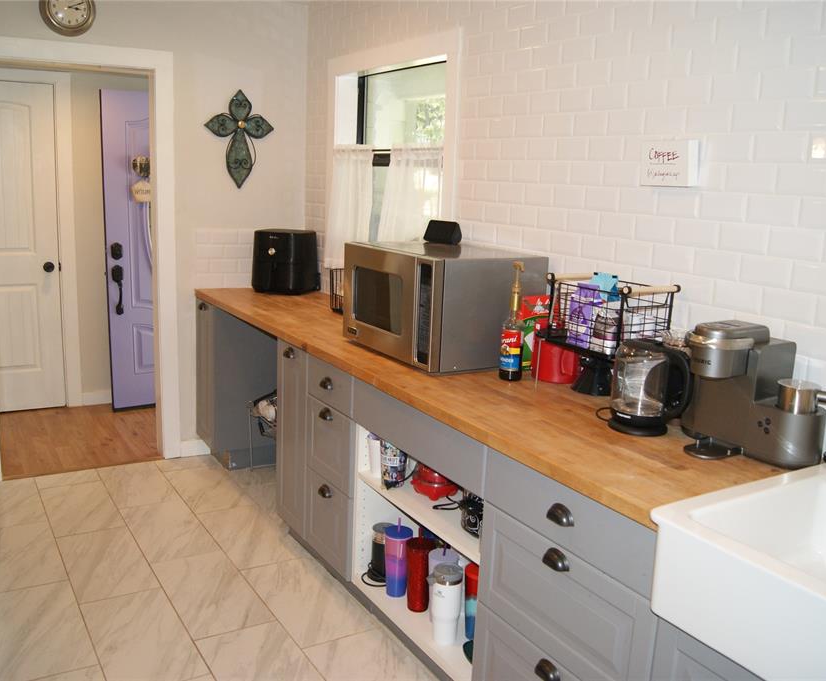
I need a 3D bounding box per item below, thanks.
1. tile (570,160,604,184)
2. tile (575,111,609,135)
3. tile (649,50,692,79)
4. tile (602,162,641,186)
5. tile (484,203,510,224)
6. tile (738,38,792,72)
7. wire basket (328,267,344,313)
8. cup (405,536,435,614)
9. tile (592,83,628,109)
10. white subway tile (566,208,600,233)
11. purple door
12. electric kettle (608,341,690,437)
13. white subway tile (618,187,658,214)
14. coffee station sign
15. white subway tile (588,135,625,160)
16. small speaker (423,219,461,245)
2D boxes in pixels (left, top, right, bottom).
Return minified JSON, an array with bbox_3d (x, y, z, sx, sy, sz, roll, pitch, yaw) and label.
[{"bbox_3d":[0.576,-0.553,2.543,0.010,0.079,0.153,-5,14,-32],"label":"tile"},{"bbox_3d":[0.584,-0.703,2.509,0.010,0.077,0.151,-6,15,-32],"label":"tile"},{"bbox_3d":[0.744,-0.793,2.219,0.009,0.076,0.150,-5,14,-32],"label":"tile"},{"bbox_3d":[0.649,-0.516,2.387,0.009,0.075,0.150,-5,14,-31],"label":"tile"},{"bbox_3d":[0.327,-0.486,2.935,0.009,0.076,0.150,-5,14,-32],"label":"tile"},{"bbox_3d":[0.891,-0.724,1.953,0.010,0.076,0.152,-5,14,-32],"label":"tile"},{"bbox_3d":[-0.257,-0.227,3.685,0.190,0.200,0.280,-5,14,-32],"label":"wire basket"},{"bbox_3d":[0.024,0.811,2.654,0.100,0.255,0.100,2,12,0],"label":"cup"},{"bbox_3d":[0.621,-0.771,2.424,0.010,0.076,0.152,-5,14,-32],"label":"tile"},{"bbox_3d":[0.564,-0.393,2.546,0.010,0.076,0.152,-5,14,-32],"label":"white subway tile"},{"bbox_3d":[-1.548,-0.566,5.077,0.910,2.030,0.045,-6,15,-32],"label":"purple door"},{"bbox_3d":[0.638,0.124,2.043,0.218,0.235,0.160,12,15,38],"label":"electric kettle"},{"bbox_3d":[0.687,-0.426,2.338,0.009,0.075,0.150,-5,14,-31],"label":"white subway tile"},{"bbox_3d":[0.735,-0.507,2.201,0.040,0.130,0.173,-5,14,-32],"label":"coffee station sign"},{"bbox_3d":[0.615,-0.610,2.453,0.009,0.076,0.150,-5,14,-32],"label":"white subway tile"},{"bbox_3d":[0.119,-0.441,3.122,0.148,0.086,0.073,13,16,42],"label":"small speaker"}]

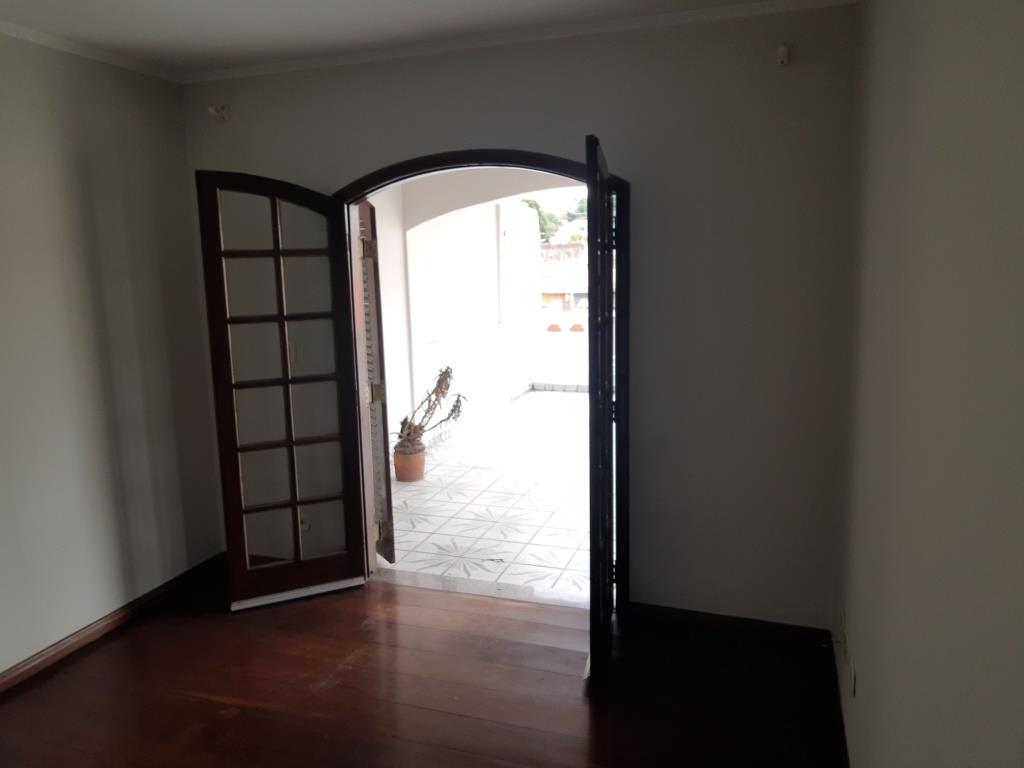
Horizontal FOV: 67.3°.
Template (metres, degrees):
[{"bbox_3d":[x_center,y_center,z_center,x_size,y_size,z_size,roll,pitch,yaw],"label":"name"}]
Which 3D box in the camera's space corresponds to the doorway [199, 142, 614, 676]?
[{"bbox_3d":[-0.423,0.033,3.470,1.812,2.148,0.693,2,10,19],"label":"doorway"}]

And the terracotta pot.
[{"bbox_3d":[-0.788,0.621,5.923,0.235,0.225,0.235,-1,10,0],"label":"terracotta pot"}]

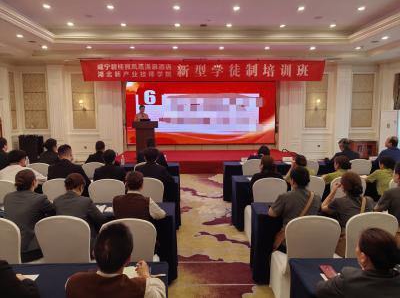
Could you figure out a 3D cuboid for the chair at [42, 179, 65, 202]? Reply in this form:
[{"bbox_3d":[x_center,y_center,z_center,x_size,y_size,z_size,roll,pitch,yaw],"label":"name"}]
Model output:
[{"bbox_3d":[-1.819,0.819,4.368,0.460,0.920,0.560,-1,7,-2],"label":"chair"}]

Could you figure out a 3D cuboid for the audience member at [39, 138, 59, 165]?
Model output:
[{"bbox_3d":[-2.736,0.469,5.864,0.520,1.300,0.780,1,6,8],"label":"audience member"}]

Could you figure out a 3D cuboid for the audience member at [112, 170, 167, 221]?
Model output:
[{"bbox_3d":[-0.562,0.817,3.004,0.500,1.220,0.760,0,6,0],"label":"audience member"}]

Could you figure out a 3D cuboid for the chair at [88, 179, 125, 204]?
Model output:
[{"bbox_3d":[-1.208,0.819,4.330,0.460,0.920,0.560,-1,7,-2],"label":"chair"}]

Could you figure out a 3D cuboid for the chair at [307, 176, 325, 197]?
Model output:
[{"bbox_3d":[1.406,0.801,4.348,0.460,0.940,0.560,0,6,-2],"label":"chair"}]

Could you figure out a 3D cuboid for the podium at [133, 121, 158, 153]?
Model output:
[{"bbox_3d":[-1.584,-0.200,9.081,0.710,1.160,0.500,-1,7,-2],"label":"podium"}]

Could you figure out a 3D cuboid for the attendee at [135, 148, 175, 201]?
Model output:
[{"bbox_3d":[-0.662,0.618,4.550,0.560,1.260,0.780,-1,7,-2],"label":"attendee"}]

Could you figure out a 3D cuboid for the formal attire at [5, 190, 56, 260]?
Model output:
[{"bbox_3d":[-1.627,0.689,2.979,0.510,0.610,0.460,0,7,4],"label":"formal attire"}]

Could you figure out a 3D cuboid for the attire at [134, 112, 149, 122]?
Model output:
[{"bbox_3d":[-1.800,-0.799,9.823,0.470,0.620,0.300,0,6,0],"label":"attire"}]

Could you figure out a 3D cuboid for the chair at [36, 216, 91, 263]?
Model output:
[{"bbox_3d":[-1.151,0.986,2.902,0.460,0.920,0.560,-1,7,-2],"label":"chair"}]

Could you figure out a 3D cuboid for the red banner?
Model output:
[{"bbox_3d":[0.078,-2.652,10.579,8.210,0.720,0.030,0,6,-2],"label":"red banner"}]

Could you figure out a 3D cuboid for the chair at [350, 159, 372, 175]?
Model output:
[{"bbox_3d":[2.855,0.614,5.831,0.460,0.920,0.560,-1,7,-2],"label":"chair"}]

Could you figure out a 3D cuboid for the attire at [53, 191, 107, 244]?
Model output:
[{"bbox_3d":[-1.138,0.683,2.998,0.510,0.610,0.460,0,7,4],"label":"attire"}]

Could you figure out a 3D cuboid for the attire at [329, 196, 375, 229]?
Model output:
[{"bbox_3d":[1.380,0.701,2.928,0.450,0.580,0.340,-1,7,-6],"label":"attire"}]

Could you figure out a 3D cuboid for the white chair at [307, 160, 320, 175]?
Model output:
[{"bbox_3d":[1.893,0.620,5.841,0.460,0.920,0.560,-1,7,-2],"label":"white chair"}]

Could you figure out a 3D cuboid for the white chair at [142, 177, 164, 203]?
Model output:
[{"bbox_3d":[-0.690,0.819,4.320,0.470,0.930,0.560,0,6,-1],"label":"white chair"}]

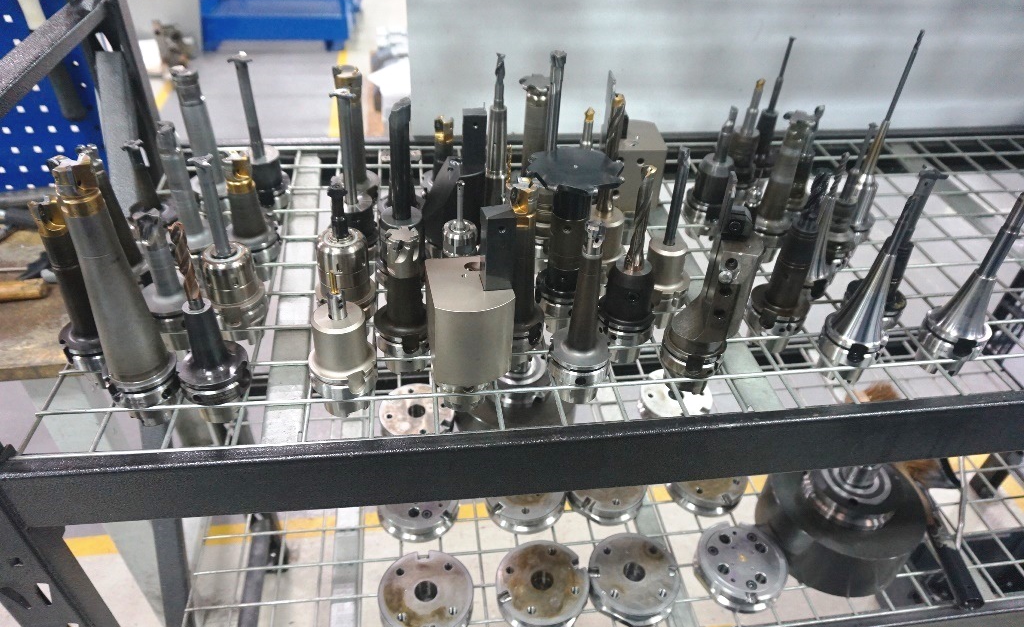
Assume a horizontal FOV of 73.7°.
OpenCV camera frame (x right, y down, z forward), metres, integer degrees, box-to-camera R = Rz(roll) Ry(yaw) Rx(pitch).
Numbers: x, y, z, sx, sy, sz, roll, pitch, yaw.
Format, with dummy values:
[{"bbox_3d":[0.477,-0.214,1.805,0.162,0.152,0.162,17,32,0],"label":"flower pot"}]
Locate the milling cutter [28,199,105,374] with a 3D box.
[{"bbox_3d":[-0.400,-0.015,0.637,0.063,0.197,0.063,-2,38,-9],"label":"milling cutter"}]

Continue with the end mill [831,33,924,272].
[{"bbox_3d":[0.456,-0.200,0.860,0.063,0.299,0.063,-4,40,-6],"label":"end mill"}]

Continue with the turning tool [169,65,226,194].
[{"bbox_3d":[-0.388,-0.205,0.870,0.063,0.208,0.063,-4,40,-7],"label":"turning tool"}]

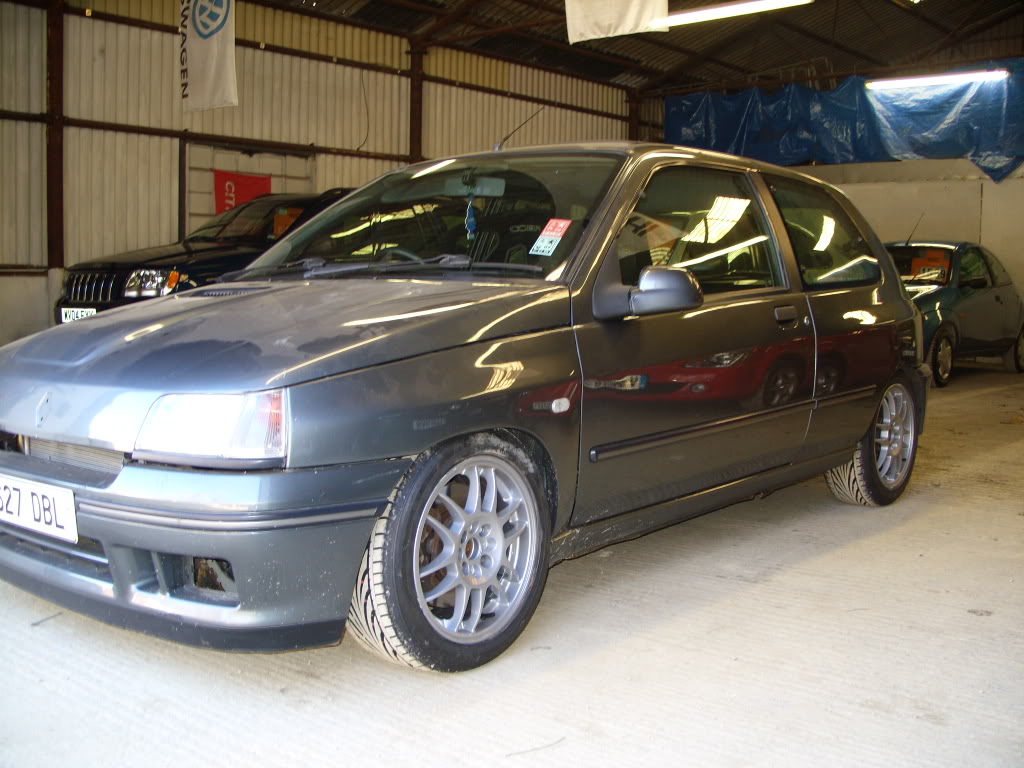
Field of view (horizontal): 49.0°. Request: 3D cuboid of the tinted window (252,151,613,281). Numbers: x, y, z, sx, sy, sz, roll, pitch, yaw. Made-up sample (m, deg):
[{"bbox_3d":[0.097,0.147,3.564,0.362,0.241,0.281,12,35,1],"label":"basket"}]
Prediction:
[{"bbox_3d":[-0.231,-0.522,3.373,1.280,0.110,0.680,6,41,40],"label":"tinted window"}]

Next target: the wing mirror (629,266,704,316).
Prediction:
[{"bbox_3d":[0.378,-0.225,2.738,0.175,0.120,0.105,6,7,40],"label":"wing mirror"}]

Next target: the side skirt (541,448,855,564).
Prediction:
[{"bbox_3d":[0.627,0.336,3.368,0.090,0.100,1.750,6,7,40],"label":"side skirt"}]

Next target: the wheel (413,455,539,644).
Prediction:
[{"bbox_3d":[-0.138,0.357,2.520,0.170,0.418,0.418,6,7,41],"label":"wheel"}]

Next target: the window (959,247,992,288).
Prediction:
[{"bbox_3d":[4.303,-1.093,10.388,0.050,0.400,1.000,-22,-10,39],"label":"window"}]

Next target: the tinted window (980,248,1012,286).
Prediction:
[{"bbox_3d":[4.824,-1.155,11.018,0.050,0.390,0.680,-22,-10,39],"label":"tinted window"}]

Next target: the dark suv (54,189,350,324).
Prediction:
[{"bbox_3d":[-1.792,-0.948,10.282,1.850,1.750,4.600,6,7,41],"label":"dark suv"}]

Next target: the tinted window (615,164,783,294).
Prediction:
[{"bbox_3d":[0.484,-0.449,3.149,0.050,0.390,0.980,-22,-10,39],"label":"tinted window"}]

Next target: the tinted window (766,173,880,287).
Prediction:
[{"bbox_3d":[1.106,-0.514,3.884,0.060,0.390,0.730,-22,-10,39],"label":"tinted window"}]

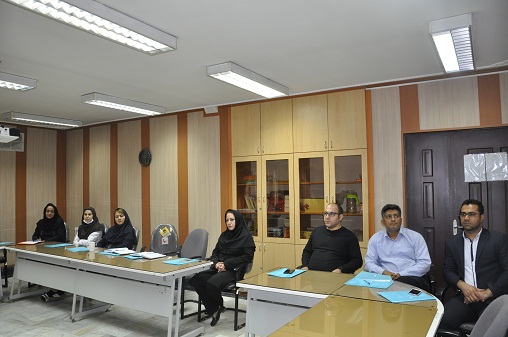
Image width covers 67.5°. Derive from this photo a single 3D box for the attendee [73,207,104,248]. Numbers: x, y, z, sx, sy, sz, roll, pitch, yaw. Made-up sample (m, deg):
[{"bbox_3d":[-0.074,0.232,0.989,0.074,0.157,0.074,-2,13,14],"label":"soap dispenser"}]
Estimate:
[{"bbox_3d":[-2.539,1.199,5.497,0.500,1.260,0.740,-1,-2,11],"label":"attendee"}]

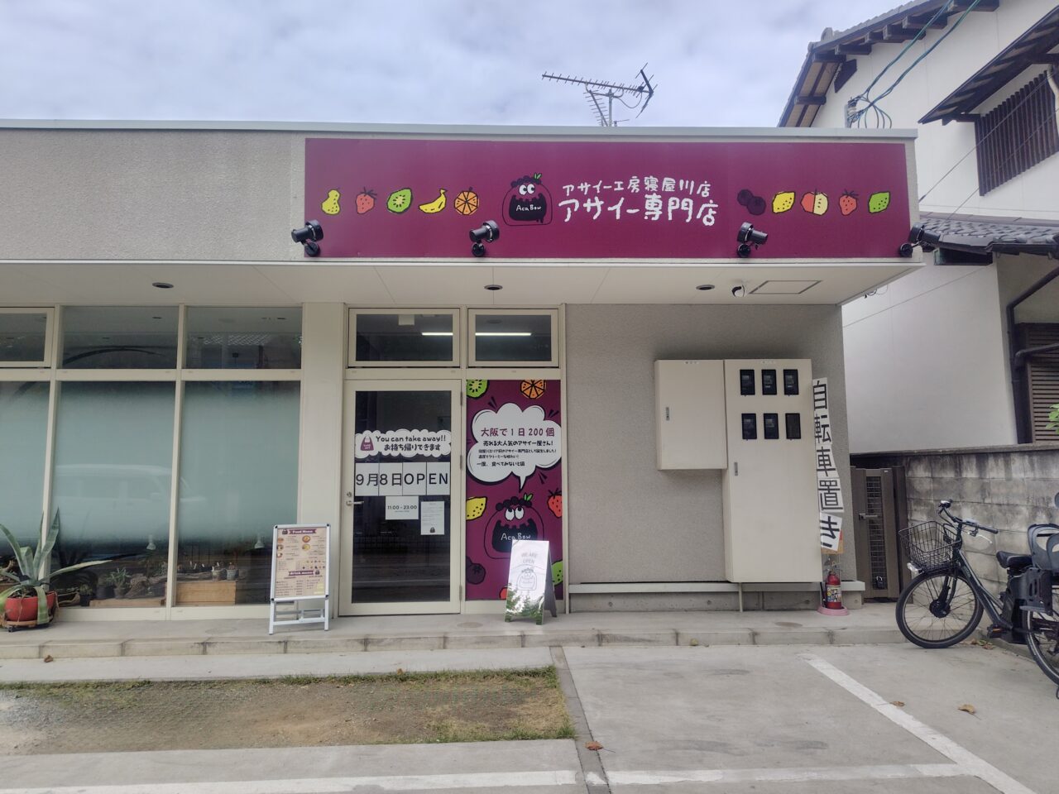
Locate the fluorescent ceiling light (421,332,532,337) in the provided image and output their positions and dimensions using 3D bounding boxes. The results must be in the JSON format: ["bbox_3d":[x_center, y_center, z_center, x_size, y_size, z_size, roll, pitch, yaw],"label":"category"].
[{"bbox_3d":[-0.591,-0.708,7.901,1.230,0.055,0.080,0,-6,-2],"label":"fluorescent ceiling light"}]

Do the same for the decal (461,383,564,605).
[{"bbox_3d":[-0.142,0.831,6.418,0.880,1.998,0.020,0,-6,-2],"label":"decal"}]

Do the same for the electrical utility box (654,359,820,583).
[{"bbox_3d":[1.886,0.656,6.403,1.425,2.000,0.180,0,-6,-2],"label":"electrical utility box"}]

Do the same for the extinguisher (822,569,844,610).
[{"bbox_3d":[2.665,1.665,6.200,0.165,0.420,0.145,0,-6,-2],"label":"extinguisher"}]

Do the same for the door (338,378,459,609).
[{"bbox_3d":[-1.141,0.889,6.369,1.070,2.095,0.060,0,-6,-2],"label":"door"}]

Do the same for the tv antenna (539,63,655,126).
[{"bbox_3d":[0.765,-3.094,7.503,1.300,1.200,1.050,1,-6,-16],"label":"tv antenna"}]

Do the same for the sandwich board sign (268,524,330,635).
[{"bbox_3d":[-1.912,1.493,5.901,0.452,0.843,0.456,1,-6,-16],"label":"sandwich board sign"}]

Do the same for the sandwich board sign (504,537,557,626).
[{"bbox_3d":[0.017,1.587,6.102,0.343,0.669,0.344,-3,-6,23],"label":"sandwich board sign"}]

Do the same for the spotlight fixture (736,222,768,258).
[{"bbox_3d":[1.654,-1.200,5.292,0.270,0.240,0.220,9,2,42],"label":"spotlight fixture"}]

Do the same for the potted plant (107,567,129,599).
[{"bbox_3d":[-3.771,1.711,6.454,0.210,0.285,0.200,0,-6,-2],"label":"potted plant"}]

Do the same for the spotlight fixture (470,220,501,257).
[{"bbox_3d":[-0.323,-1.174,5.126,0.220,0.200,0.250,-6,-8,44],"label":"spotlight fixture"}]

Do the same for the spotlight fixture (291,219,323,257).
[{"bbox_3d":[-1.613,-1.182,5.177,0.220,0.240,0.270,-6,3,44],"label":"spotlight fixture"}]

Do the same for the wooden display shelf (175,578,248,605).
[{"bbox_3d":[-2.987,1.803,6.495,0.620,0.240,0.280,0,-6,-2],"label":"wooden display shelf"}]

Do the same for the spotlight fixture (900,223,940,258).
[{"bbox_3d":[2.910,-1.193,5.233,0.220,0.200,0.260,5,-8,-40],"label":"spotlight fixture"}]

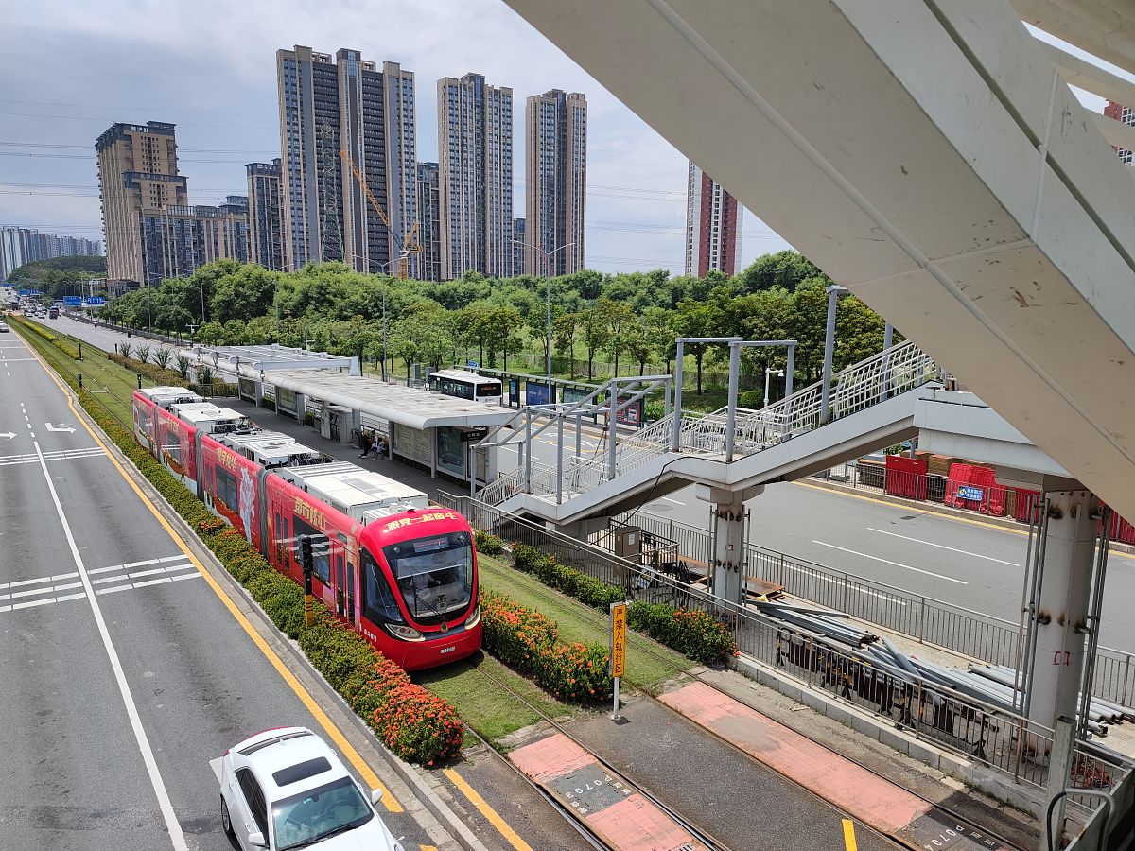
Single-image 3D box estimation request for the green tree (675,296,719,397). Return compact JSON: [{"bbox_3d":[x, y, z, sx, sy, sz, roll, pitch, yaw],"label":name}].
[{"bbox_3d":[13.470,-8.143,80.376,4.800,9.760,4.800,0,8,0],"label":"green tree"}]

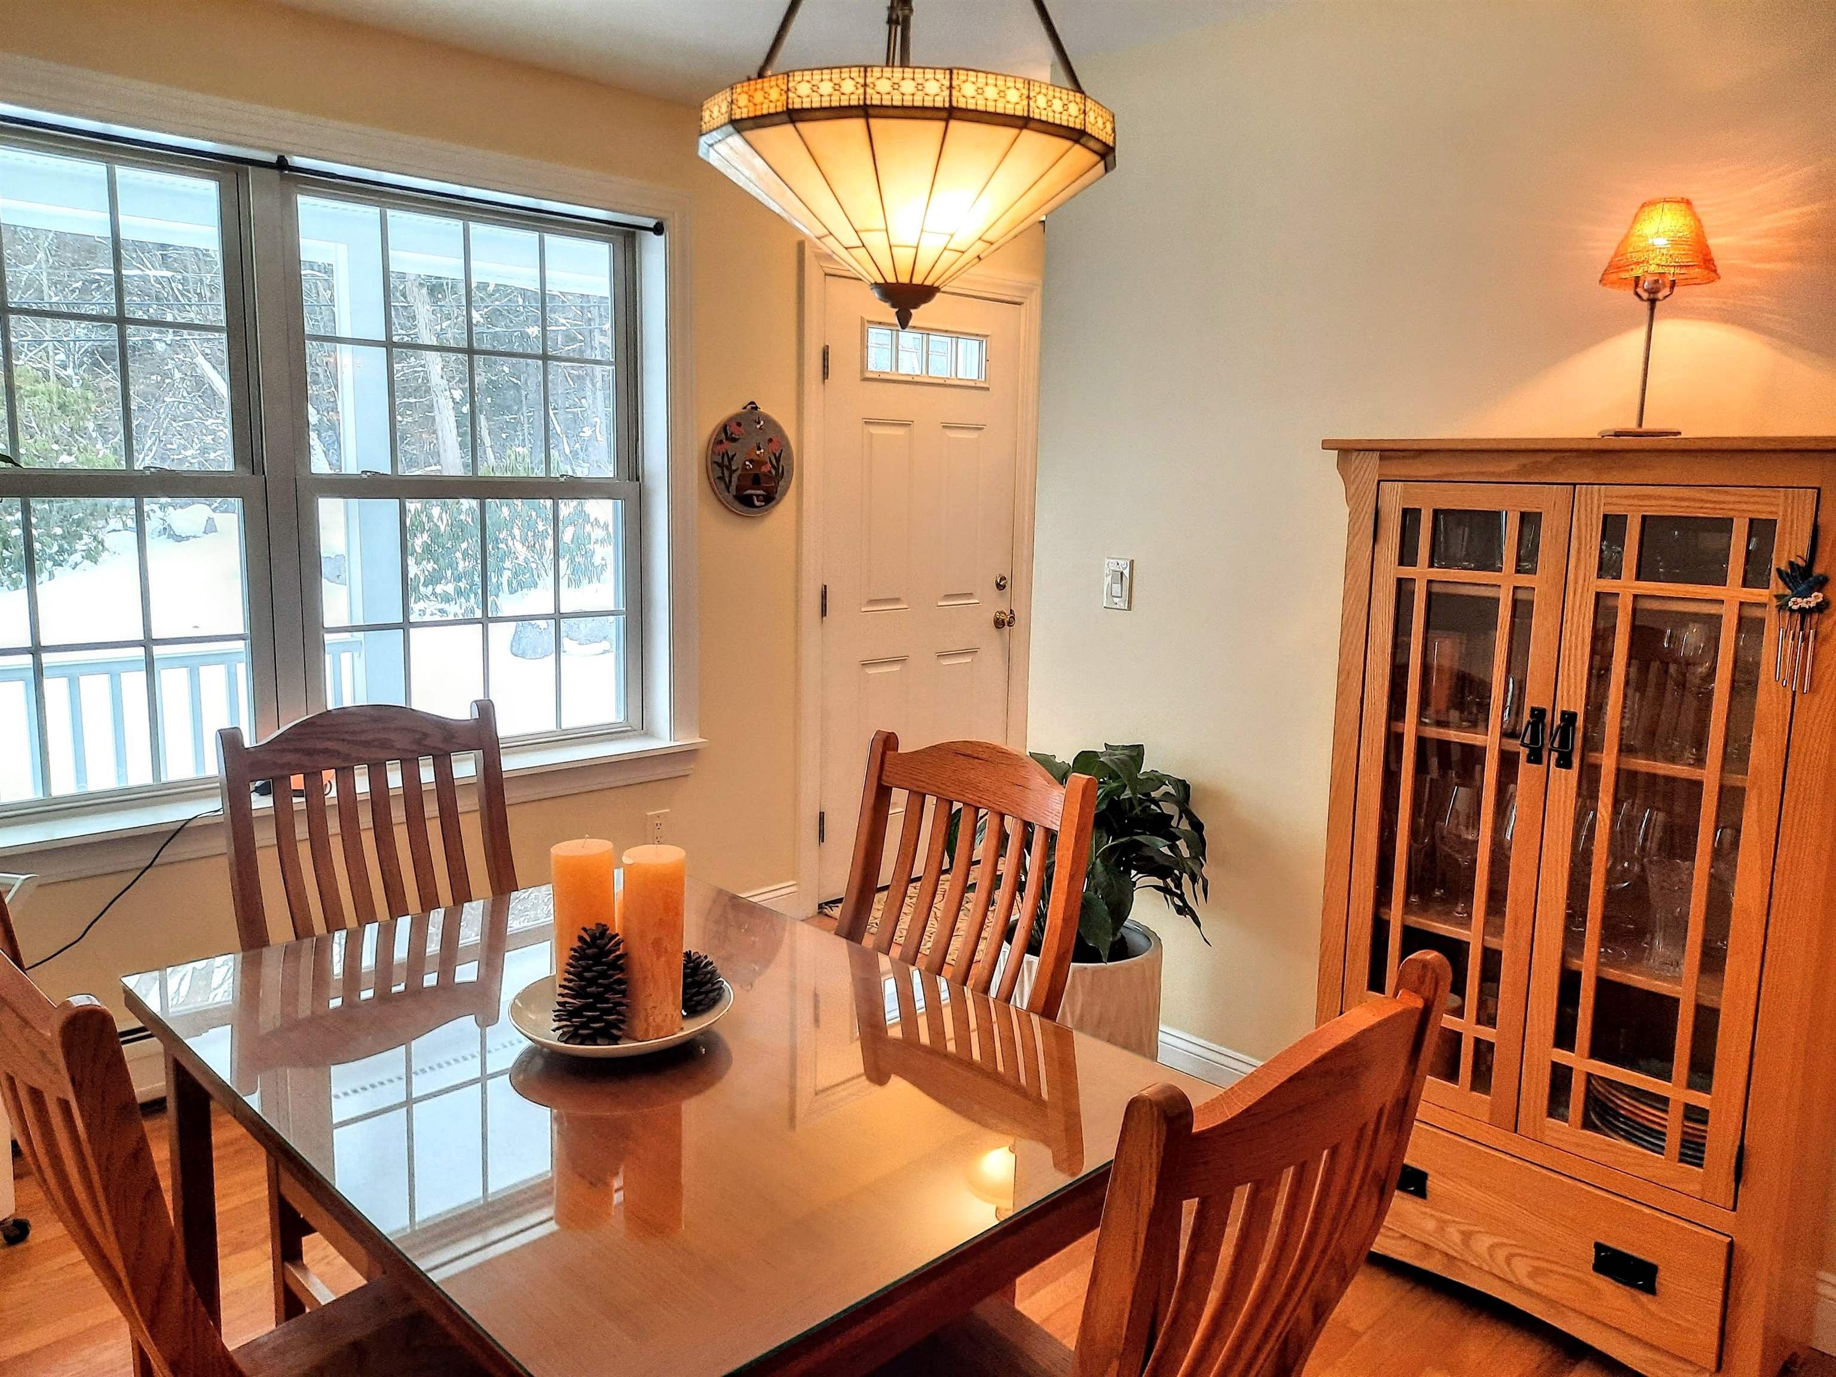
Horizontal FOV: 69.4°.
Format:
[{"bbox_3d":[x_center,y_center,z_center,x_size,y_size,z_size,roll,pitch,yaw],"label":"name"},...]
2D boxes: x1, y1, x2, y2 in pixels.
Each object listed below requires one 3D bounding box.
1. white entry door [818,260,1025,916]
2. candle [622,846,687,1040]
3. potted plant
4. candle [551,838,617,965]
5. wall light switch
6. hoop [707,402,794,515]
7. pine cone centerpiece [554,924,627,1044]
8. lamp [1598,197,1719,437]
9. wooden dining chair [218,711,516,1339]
[{"bbox_3d":[0.011,-0.328,4.584,0.920,2.020,0.055,-7,12,-44],"label":"white entry door"},{"bbox_3d":[-0.324,0.308,1.615,0.075,0.222,0.075,1,9,0],"label":"candle"},{"bbox_3d":[0.374,0.550,3.015,0.580,0.860,0.580,1,9,0],"label":"potted plant"},{"bbox_3d":[-0.411,0.303,1.634,0.075,0.222,0.075,-7,12,-44],"label":"candle"},{"bbox_3d":[0.478,-0.251,3.208,0.012,0.122,0.077,-7,12,-44],"label":"wall light switch"},{"bbox_3d":[-0.496,-0.684,3.974,0.305,0.330,0.022,-7,12,-44],"label":"hoop"},{"bbox_3d":[-0.389,0.343,1.571,0.083,0.138,0.083,1,9,0],"label":"pine cone centerpiece"},{"bbox_3d":[1.205,-0.600,2.171,0.185,0.388,0.185,-7,12,-44],"label":"lamp"},{"bbox_3d":[-0.727,0.583,2.047,0.480,1.050,0.600,-7,12,-44],"label":"wooden dining chair"}]

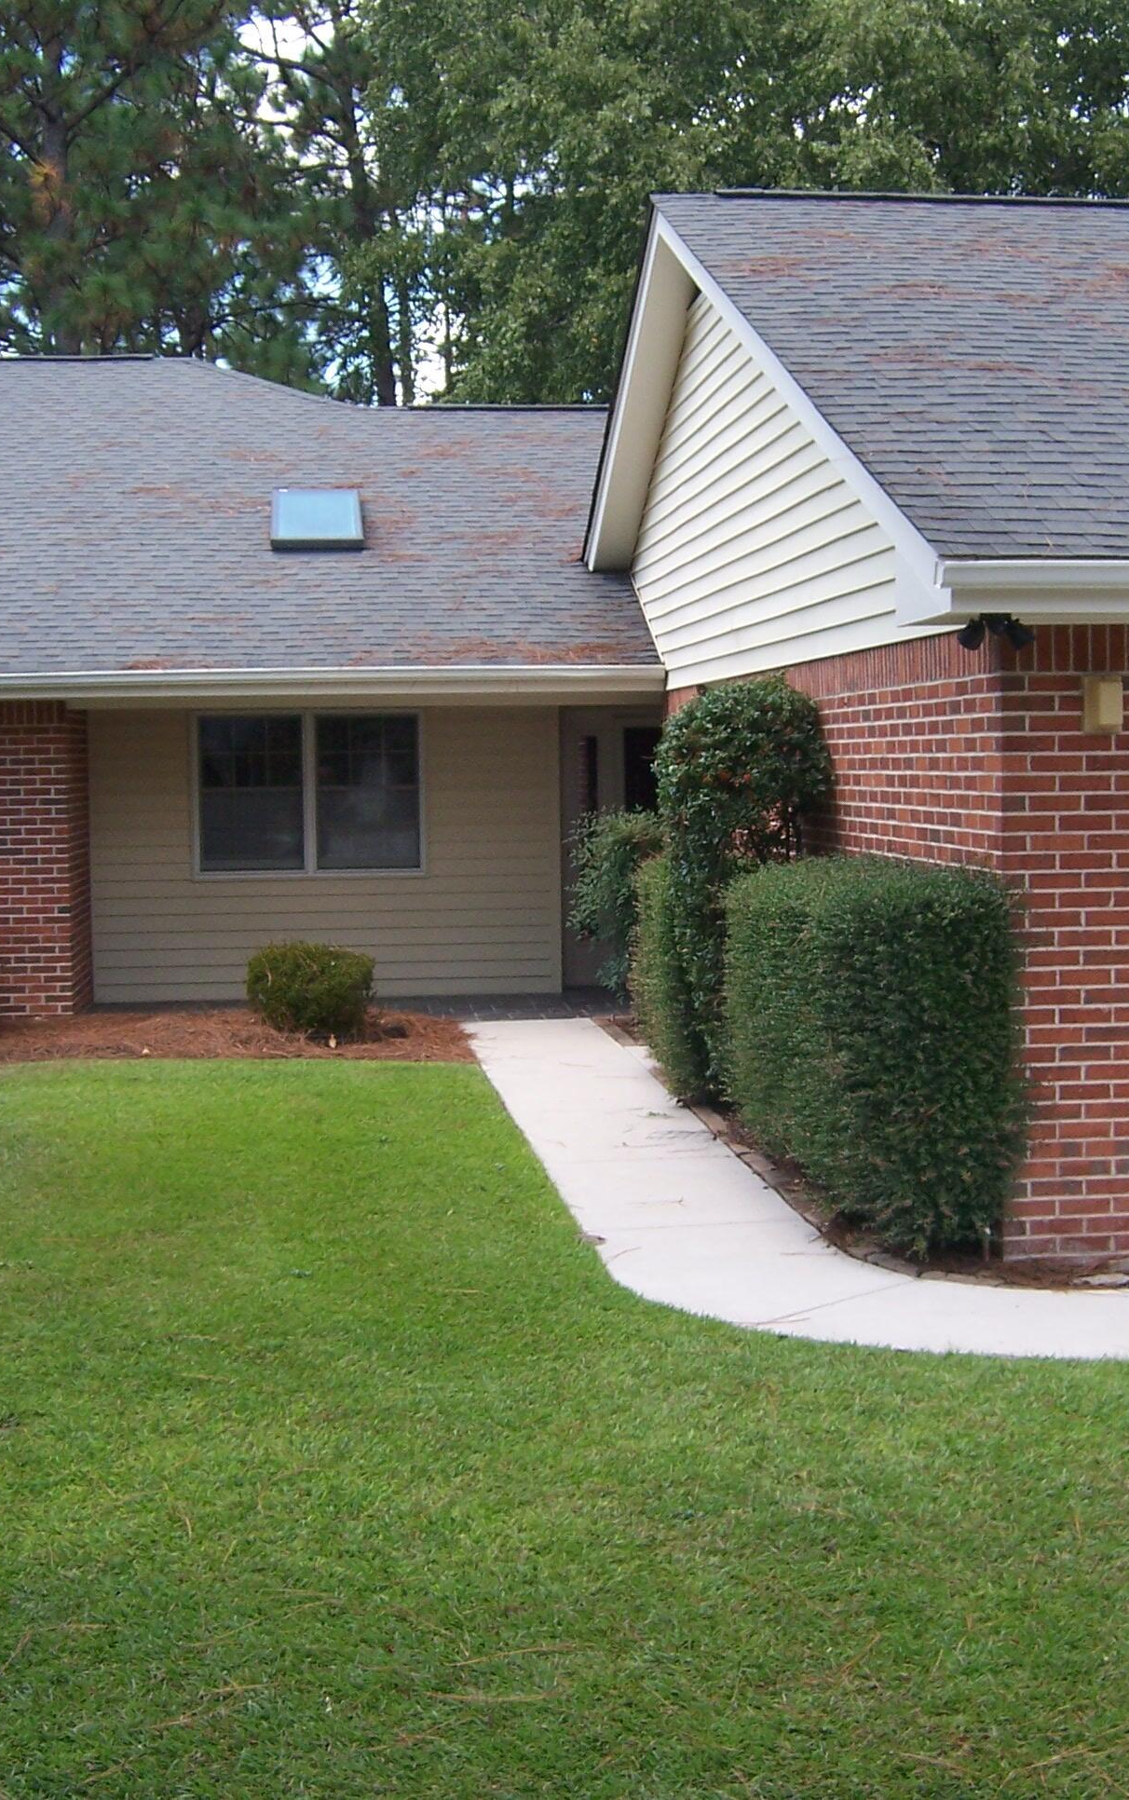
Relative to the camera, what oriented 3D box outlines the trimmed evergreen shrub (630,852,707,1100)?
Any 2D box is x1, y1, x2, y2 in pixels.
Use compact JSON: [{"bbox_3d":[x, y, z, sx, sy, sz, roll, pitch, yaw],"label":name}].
[{"bbox_3d":[0.700,0.368,12.439,0.520,1.240,1.150,-1,3,-7],"label":"trimmed evergreen shrub"}]

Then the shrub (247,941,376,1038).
[{"bbox_3d":[-1.627,0.568,14.592,0.760,0.580,0.750,-1,3,-7],"label":"shrub"}]

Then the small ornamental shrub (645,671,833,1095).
[{"bbox_3d":[0.833,-0.020,11.348,0.600,2.140,1.300,-1,3,-7],"label":"small ornamental shrub"}]

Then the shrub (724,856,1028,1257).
[{"bbox_3d":[1.143,0.521,9.086,0.560,1.300,2.520,-1,3,-7],"label":"shrub"}]

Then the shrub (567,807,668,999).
[{"bbox_3d":[0.415,0.171,14.209,0.700,1.450,0.750,-1,3,-7],"label":"shrub"}]

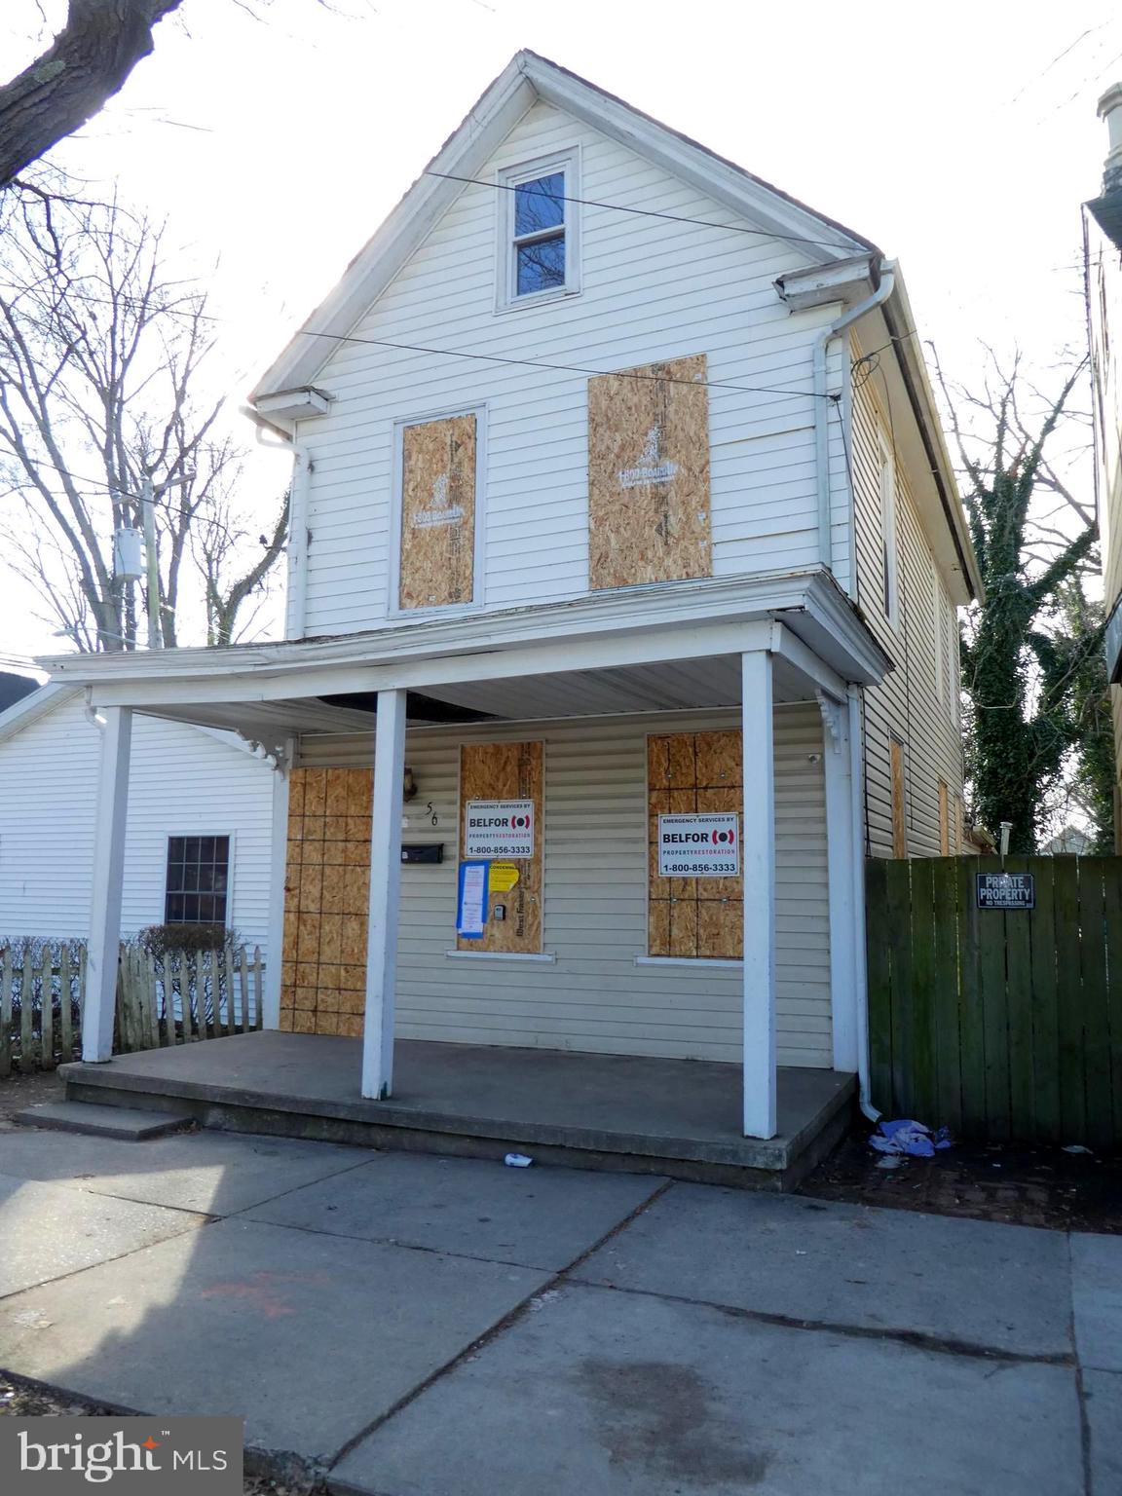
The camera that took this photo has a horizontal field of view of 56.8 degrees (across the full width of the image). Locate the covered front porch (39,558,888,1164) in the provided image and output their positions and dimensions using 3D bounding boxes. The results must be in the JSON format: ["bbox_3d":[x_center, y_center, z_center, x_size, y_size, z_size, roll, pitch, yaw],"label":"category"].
[{"bbox_3d":[-0.713,0.761,7.110,5.462,3.025,2.363,-3,-8,24],"label":"covered front porch"}]

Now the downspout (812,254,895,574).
[{"bbox_3d":[2.101,-2.282,7.378,0.619,2.188,0.288,-3,-8,24],"label":"downspout"}]

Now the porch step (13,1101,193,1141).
[{"bbox_3d":[-2.908,2.368,6.589,1.056,0.069,0.431,-3,-8,24],"label":"porch step"}]

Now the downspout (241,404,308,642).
[{"bbox_3d":[-2.623,-2.037,9.529,0.663,2.213,0.275,-3,-8,24],"label":"downspout"}]

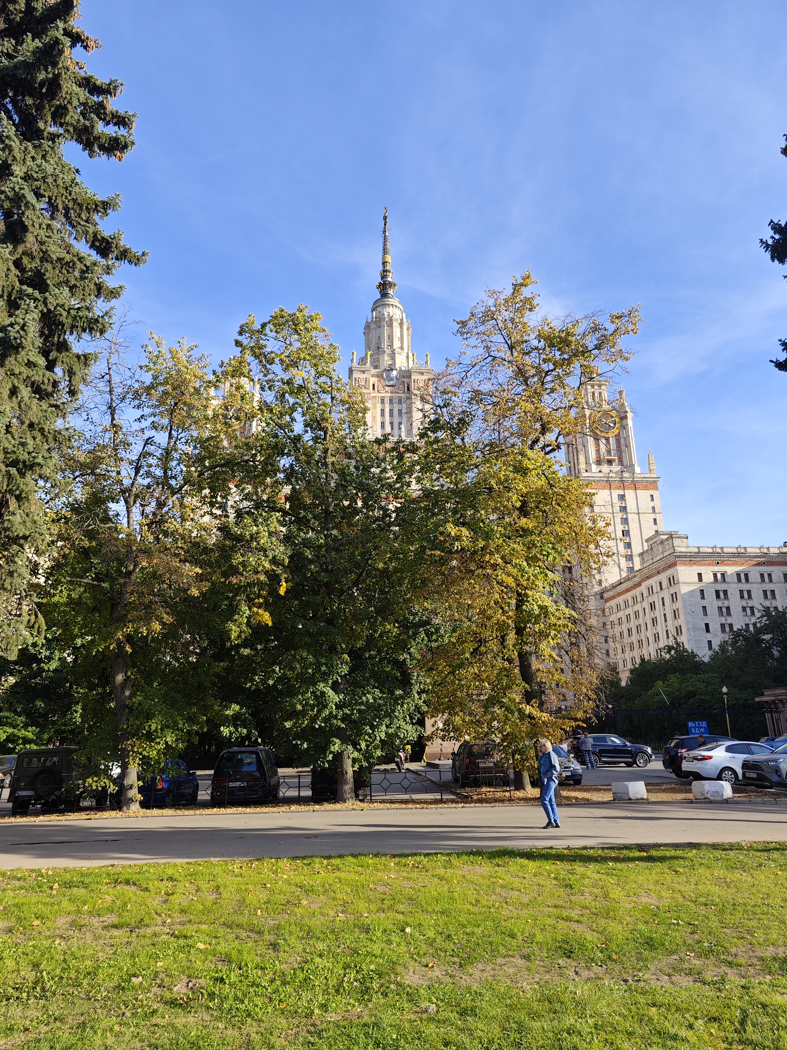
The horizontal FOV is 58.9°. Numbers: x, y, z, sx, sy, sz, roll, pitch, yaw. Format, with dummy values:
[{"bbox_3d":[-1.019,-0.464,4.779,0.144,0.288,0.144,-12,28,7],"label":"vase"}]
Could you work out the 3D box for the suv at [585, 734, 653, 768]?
[{"bbox_3d":[11.324,11.929,36.853,4.520,1.680,1.850,1,-17,-8],"label":"suv"}]

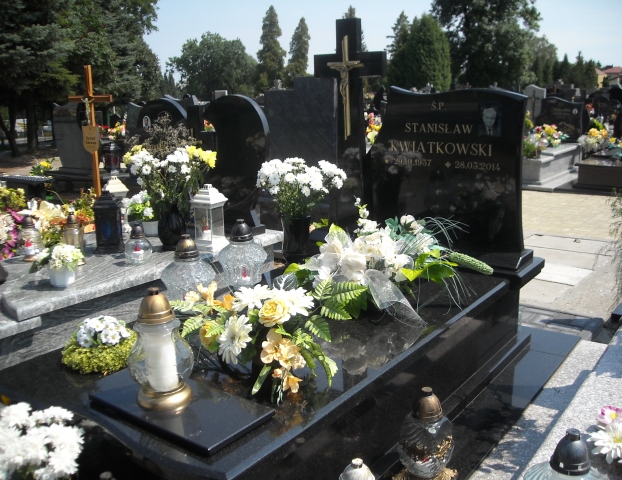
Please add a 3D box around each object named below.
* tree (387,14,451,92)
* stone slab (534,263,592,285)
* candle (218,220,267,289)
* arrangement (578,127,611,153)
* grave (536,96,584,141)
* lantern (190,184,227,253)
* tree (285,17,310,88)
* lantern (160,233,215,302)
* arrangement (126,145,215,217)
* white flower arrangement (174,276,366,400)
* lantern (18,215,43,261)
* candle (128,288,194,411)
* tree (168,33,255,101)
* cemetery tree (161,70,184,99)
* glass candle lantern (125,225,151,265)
[{"bbox_3d":[5.753,-8.858,33.644,3.260,5.910,3.260,2,12,9],"label":"tree"},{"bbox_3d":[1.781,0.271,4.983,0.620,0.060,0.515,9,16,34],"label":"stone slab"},{"bbox_3d":[-0.309,0.071,2.837,0.214,0.314,0.214,-3,13,-6],"label":"candle"},{"bbox_3d":[4.644,-1.646,10.600,0.500,0.400,0.420,8,14,33],"label":"arrangement"},{"bbox_3d":[4.292,-2.094,11.200,0.820,0.760,0.120,8,14,33],"label":"grave"},{"bbox_3d":[-0.534,-0.119,3.369,0.145,0.335,0.145,8,14,33],"label":"lantern"},{"bbox_3d":[-0.885,-13.017,47.736,1.800,6.600,1.800,-2,13,-1],"label":"tree"},{"bbox_3d":[-0.494,0.138,2.573,0.218,0.312,0.218,-4,13,-11],"label":"lantern"},{"bbox_3d":[-0.745,-0.310,3.430,0.450,0.360,0.400,-3,12,-12],"label":"arrangement"},{"bbox_3d":[-0.125,0.272,1.965,0.540,0.300,0.400,-3,13,-4],"label":"white flower arrangement"},{"bbox_3d":[-1.380,-0.014,3.162,0.110,0.215,0.110,-5,13,-23],"label":"lantern"},{"bbox_3d":[-0.398,0.282,1.702,0.175,0.320,0.175,-3,12,-14],"label":"candle"},{"bbox_3d":[-9.342,-15.805,61.425,8.430,8.030,8.430,-2,12,-8],"label":"tree"},{"bbox_3d":[-16.168,-17.090,74.732,2.780,5.050,2.780,-2,12,-12],"label":"cemetery tree"},{"bbox_3d":[-0.833,0.016,3.105,0.130,0.180,0.130,-3,12,-15],"label":"glass candle lantern"}]

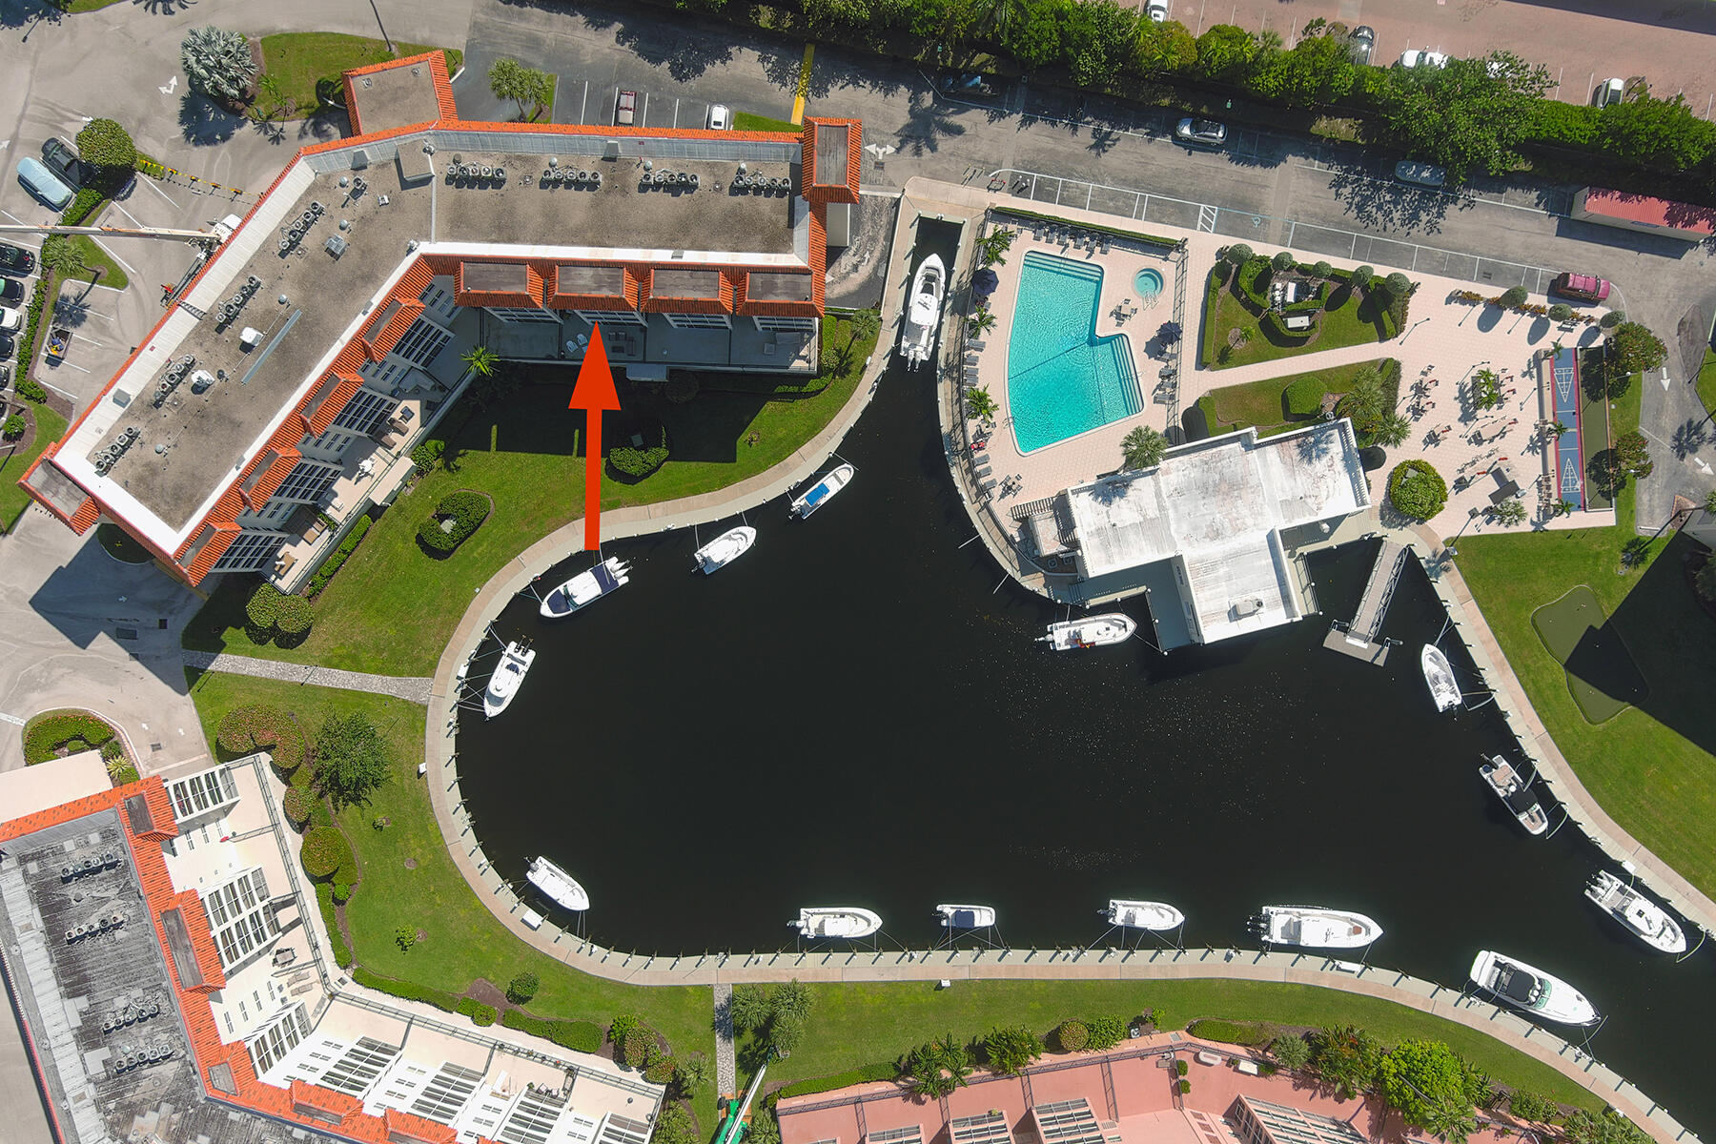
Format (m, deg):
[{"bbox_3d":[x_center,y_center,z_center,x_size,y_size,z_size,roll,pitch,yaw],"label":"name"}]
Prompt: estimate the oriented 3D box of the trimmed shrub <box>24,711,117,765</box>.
[{"bbox_3d":[-73.853,15.845,129.605,8.700,1.400,5.200,0,90,-1],"label":"trimmed shrub"}]

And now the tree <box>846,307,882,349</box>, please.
[{"bbox_3d":[0.536,-22.552,128.412,3.400,5.300,3.600,0,90,-1],"label":"tree"}]

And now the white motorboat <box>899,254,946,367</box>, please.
[{"bbox_3d":[6.341,-24.711,131.271,3.300,3.400,10.900,11,90,-1],"label":"white motorboat"}]

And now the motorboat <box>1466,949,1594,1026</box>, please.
[{"bbox_3d":[64.683,40.179,131.666,12.800,3.700,4.000,23,90,-1],"label":"motorboat"}]

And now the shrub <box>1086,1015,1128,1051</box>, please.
[{"bbox_3d":[23.770,43.979,131.759,3.300,2.100,3.700,-10,90,0],"label":"shrub"}]

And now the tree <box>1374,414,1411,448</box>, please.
[{"bbox_3d":[49.046,-12.997,129.121,3.400,7.400,3.400,0,90,0],"label":"tree"}]

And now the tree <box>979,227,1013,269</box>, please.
[{"bbox_3d":[12.611,-29.917,128.735,3.500,4.900,3.600,0,90,-1],"label":"tree"}]

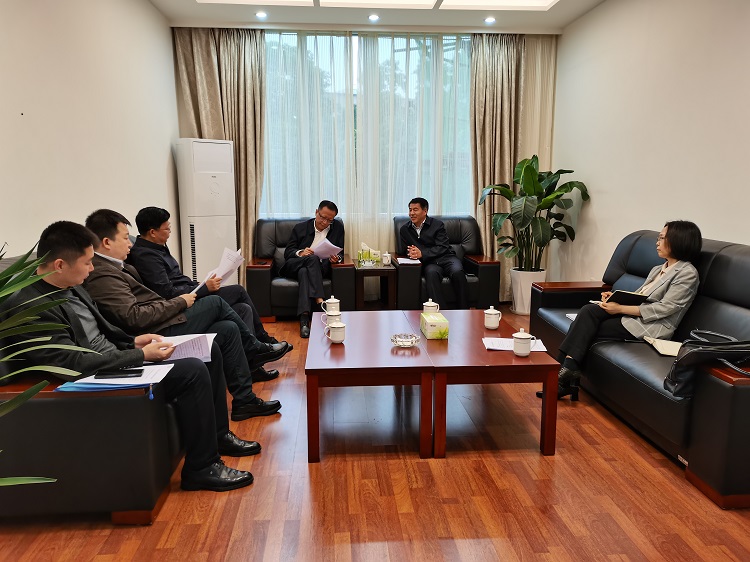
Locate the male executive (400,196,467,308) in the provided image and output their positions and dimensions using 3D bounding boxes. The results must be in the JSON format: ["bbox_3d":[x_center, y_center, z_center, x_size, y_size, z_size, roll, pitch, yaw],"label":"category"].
[{"bbox_3d":[0.647,-0.249,5.915,0.720,1.250,0.950,1,8,6],"label":"male executive"}]

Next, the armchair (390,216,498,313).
[{"bbox_3d":[0.722,-0.192,6.281,1.080,1.040,0.860,-1,8,-4],"label":"armchair"}]

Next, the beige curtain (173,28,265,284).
[{"bbox_3d":[-1.715,-1.237,6.385,1.000,3.070,0.180,-1,8,-4],"label":"beige curtain"}]

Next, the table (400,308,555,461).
[{"bbox_3d":[0.522,0.524,3.293,0.590,0.449,1.330,-1,8,-4],"label":"table"}]

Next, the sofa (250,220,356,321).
[{"bbox_3d":[-0.766,-0.161,6.093,1.080,1.040,0.870,-1,8,-7],"label":"sofa"}]

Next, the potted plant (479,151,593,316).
[{"bbox_3d":[1.712,-0.497,6.042,1.160,1.690,1.020,-1,8,-4],"label":"potted plant"}]

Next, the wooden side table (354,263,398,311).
[{"bbox_3d":[-0.011,0.086,6.182,0.430,0.520,0.620,-1,8,-4],"label":"wooden side table"}]

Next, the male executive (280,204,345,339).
[{"bbox_3d":[-0.623,-0.182,5.590,0.660,1.210,1.220,0,8,1],"label":"male executive"}]

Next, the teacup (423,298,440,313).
[{"bbox_3d":[0.361,0.183,3.635,0.110,0.132,0.092,-1,8,-4],"label":"teacup"}]

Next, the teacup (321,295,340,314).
[{"bbox_3d":[-0.293,0.167,3.768,0.124,0.132,0.092,-1,8,-4],"label":"teacup"}]

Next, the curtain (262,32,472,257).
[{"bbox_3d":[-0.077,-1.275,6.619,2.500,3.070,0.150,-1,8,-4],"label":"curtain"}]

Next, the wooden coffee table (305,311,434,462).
[{"bbox_3d":[-0.071,0.530,3.263,0.590,0.449,1.330,-1,8,-4],"label":"wooden coffee table"}]

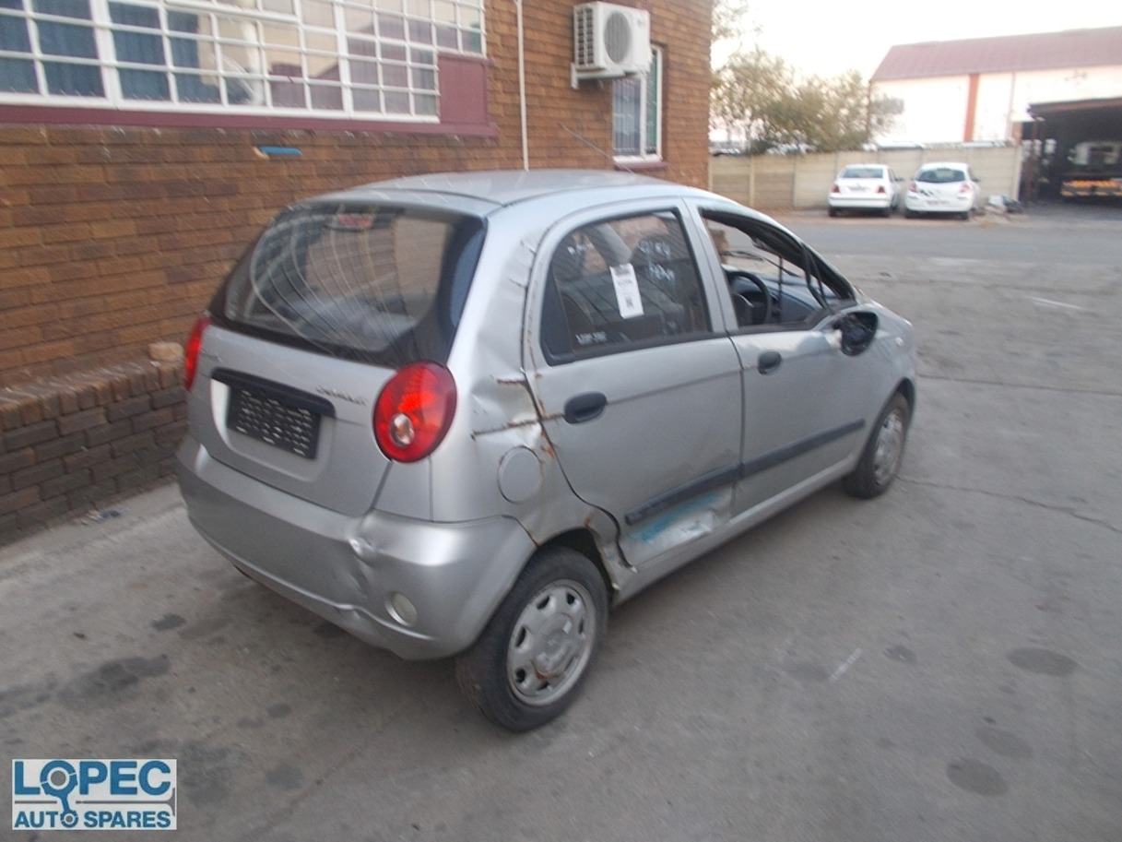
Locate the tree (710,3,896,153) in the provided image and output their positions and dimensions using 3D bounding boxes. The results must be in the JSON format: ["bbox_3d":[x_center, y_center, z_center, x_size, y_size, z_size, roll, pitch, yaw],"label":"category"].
[{"bbox_3d":[10.738,-14.313,37.321,8.500,8.000,7.500,3,18,15],"label":"tree"}]

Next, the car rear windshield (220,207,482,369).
[{"bbox_3d":[-0.664,-0.414,2.434,1.220,0.480,0.120,13,-11,41],"label":"car rear windshield"}]

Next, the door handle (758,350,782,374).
[{"bbox_3d":[0.748,-0.212,3.009,0.045,0.075,0.165,13,21,41],"label":"door handle"}]

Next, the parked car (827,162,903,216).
[{"bbox_3d":[9.091,-6.900,24.851,1.700,1.450,4.300,6,19,24],"label":"parked car"}]

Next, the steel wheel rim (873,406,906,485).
[{"bbox_3d":[1.538,0.120,4.069,0.130,0.375,0.375,13,21,41],"label":"steel wheel rim"}]

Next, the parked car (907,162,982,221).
[{"bbox_3d":[10.447,-6.368,22.901,1.720,1.480,4.000,6,19,25],"label":"parked car"}]

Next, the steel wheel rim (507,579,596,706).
[{"bbox_3d":[-0.057,0.622,2.425,0.130,0.375,0.375,13,21,41],"label":"steel wheel rim"}]

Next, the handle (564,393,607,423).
[{"bbox_3d":[0.067,-0.042,2.281,0.045,0.080,0.170,13,21,41],"label":"handle"}]

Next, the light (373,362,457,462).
[{"bbox_3d":[-0.353,-0.022,2.023,0.210,0.240,0.125,7,18,28],"label":"light"}]

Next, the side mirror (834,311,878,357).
[{"bbox_3d":[1.165,-0.333,3.303,0.180,0.155,0.110,13,21,41],"label":"side mirror"}]

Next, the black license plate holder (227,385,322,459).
[{"bbox_3d":[-0.822,-0.010,2.362,0.485,0.145,0.020,13,11,41],"label":"black license plate holder"}]

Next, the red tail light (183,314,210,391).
[{"bbox_3d":[-1.187,-0.216,2.761,0.125,0.240,0.210,-11,19,-32],"label":"red tail light"}]

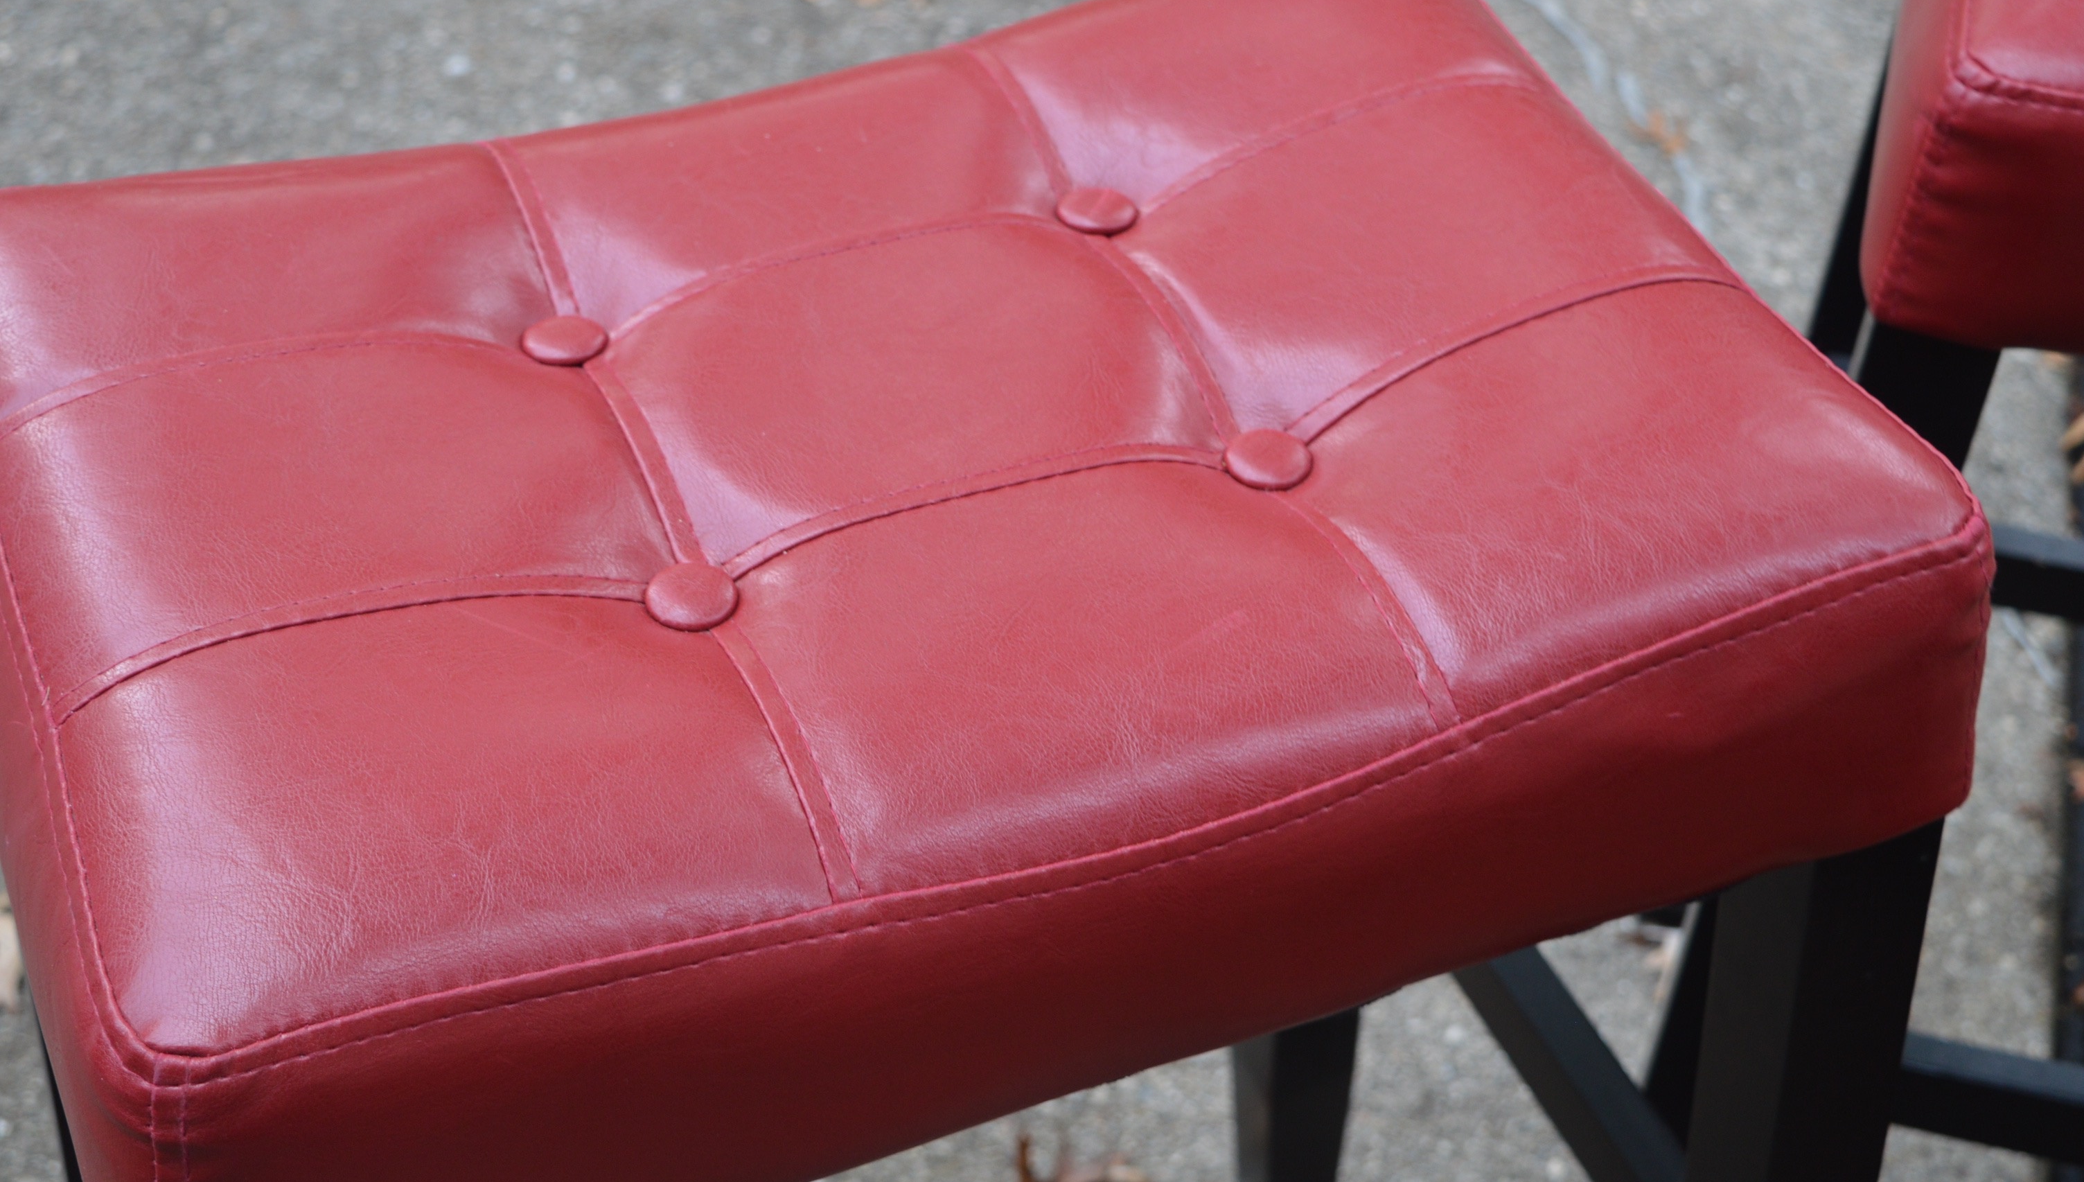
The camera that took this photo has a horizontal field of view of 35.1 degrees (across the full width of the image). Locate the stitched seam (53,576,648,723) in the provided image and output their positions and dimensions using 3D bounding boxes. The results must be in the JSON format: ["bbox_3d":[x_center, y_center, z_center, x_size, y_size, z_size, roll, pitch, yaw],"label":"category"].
[{"bbox_3d":[-0.152,0.009,0.730,0.133,0.024,0.008,-15,46,-18],"label":"stitched seam"}]

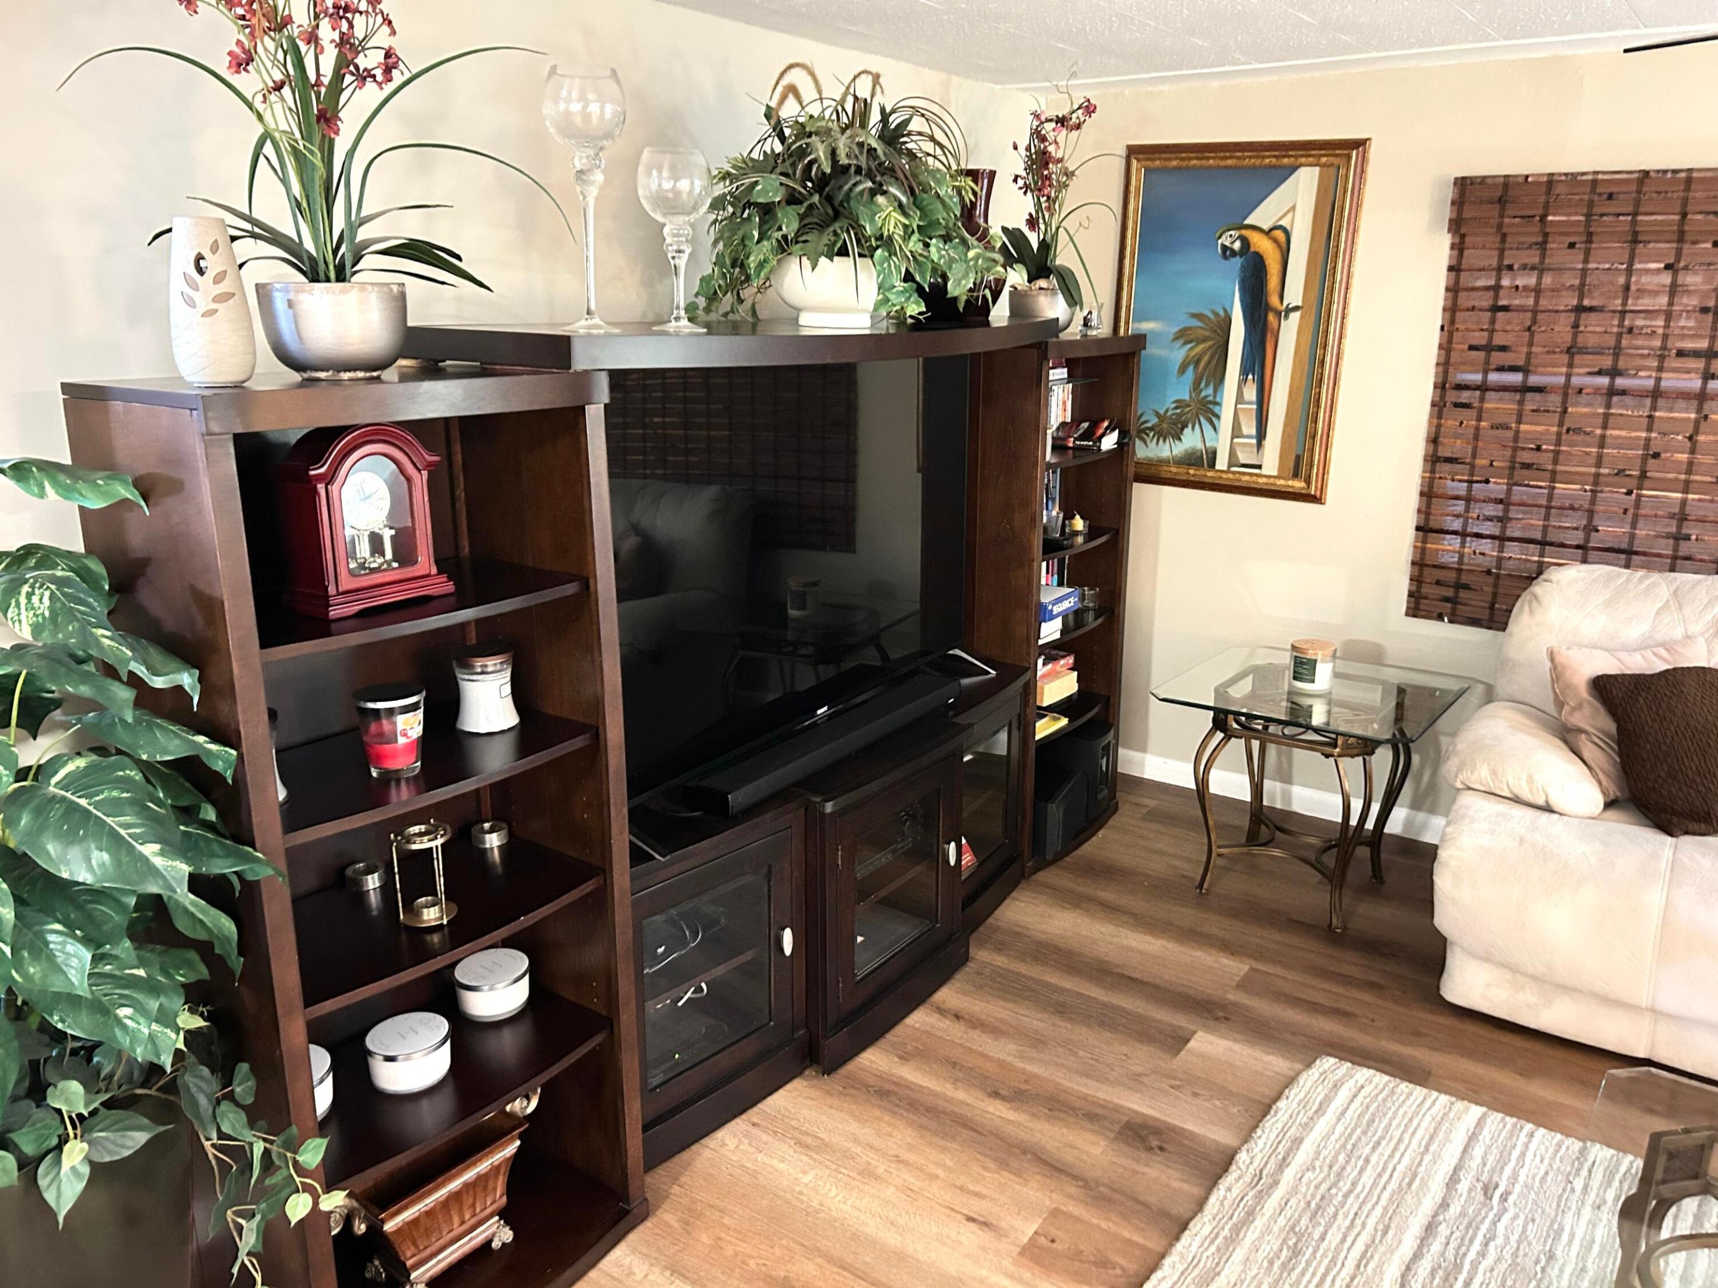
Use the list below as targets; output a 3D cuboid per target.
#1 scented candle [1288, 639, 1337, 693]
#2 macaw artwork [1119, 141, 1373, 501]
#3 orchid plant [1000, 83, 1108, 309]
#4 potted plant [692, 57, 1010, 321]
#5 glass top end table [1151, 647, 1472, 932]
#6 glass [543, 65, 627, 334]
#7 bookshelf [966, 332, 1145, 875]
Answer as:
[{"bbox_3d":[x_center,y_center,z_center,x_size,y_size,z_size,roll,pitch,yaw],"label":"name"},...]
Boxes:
[{"bbox_3d":[1.221,0.063,3.473,0.123,0.115,0.123,10,19,32],"label":"scented candle"},{"bbox_3d":[1.114,-0.964,3.889,0.701,1.021,0.041,10,19,32],"label":"macaw artwork"},{"bbox_3d":[0.528,-1.168,3.497,0.281,0.646,0.314,10,19,32],"label":"orchid plant"},{"bbox_3d":[-0.026,-0.894,2.595,0.578,0.487,0.643,10,19,32],"label":"potted plant"},{"bbox_3d":[1.225,0.401,3.565,0.665,0.586,0.660,10,19,32],"label":"glass top end table"},{"bbox_3d":[-0.445,-0.706,2.062,0.132,0.400,0.132,0,16,0],"label":"glass"},{"bbox_3d":[0.535,-0.137,3.784,0.338,1.495,0.619,10,19,32],"label":"bookshelf"}]

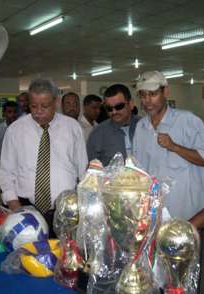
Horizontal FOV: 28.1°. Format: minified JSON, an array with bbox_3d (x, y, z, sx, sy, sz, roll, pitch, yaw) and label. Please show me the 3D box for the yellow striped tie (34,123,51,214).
[{"bbox_3d":[-0.340,0.123,2.330,0.092,0.530,0.060,0,6,-5],"label":"yellow striped tie"}]

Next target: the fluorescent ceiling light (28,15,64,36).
[{"bbox_3d":[-0.734,-1.571,5.300,0.090,0.090,1.220,-3,7,-28],"label":"fluorescent ceiling light"}]

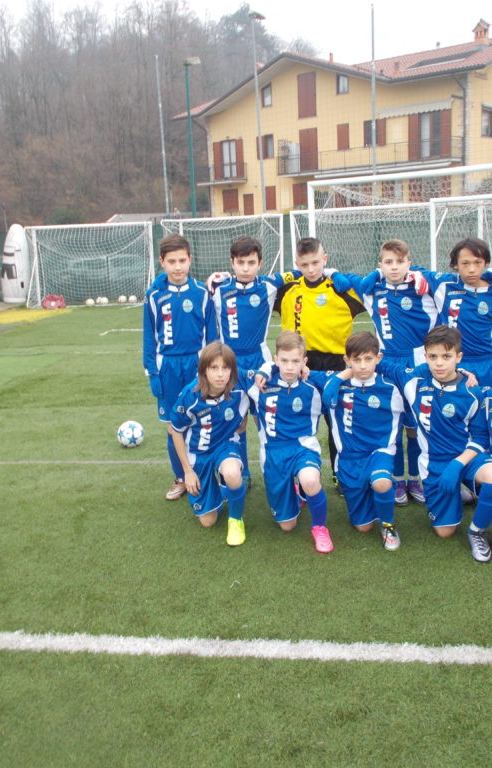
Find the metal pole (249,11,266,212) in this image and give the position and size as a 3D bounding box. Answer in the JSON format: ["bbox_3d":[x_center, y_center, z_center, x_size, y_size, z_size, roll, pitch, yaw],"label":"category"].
[{"bbox_3d":[0.491,-8.357,25.922,0.500,7.900,0.300,5,13,36],"label":"metal pole"}]

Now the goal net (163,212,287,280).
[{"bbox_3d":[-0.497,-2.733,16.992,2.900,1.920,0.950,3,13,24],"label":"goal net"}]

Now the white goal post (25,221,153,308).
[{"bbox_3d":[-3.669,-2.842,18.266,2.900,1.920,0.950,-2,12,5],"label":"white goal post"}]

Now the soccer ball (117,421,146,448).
[{"bbox_3d":[-0.896,0.396,6.021,0.208,0.208,0.208,-3,12,0],"label":"soccer ball"}]

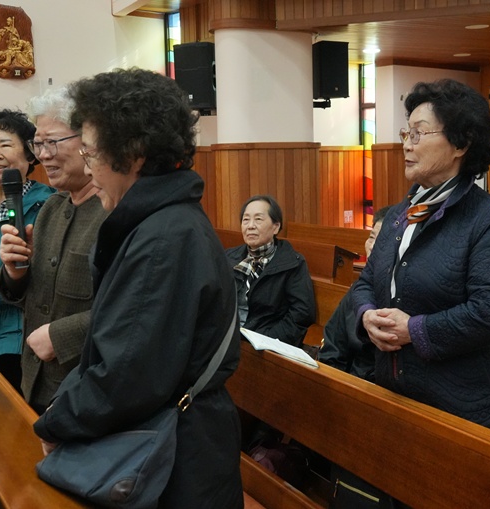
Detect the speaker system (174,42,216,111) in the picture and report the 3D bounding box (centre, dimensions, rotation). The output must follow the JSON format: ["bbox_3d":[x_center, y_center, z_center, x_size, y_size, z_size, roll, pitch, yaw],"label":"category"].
[{"bbox_3d":[-0.435,-1.726,8.000,0.390,0.600,0.370,2,7,26],"label":"speaker system"}]

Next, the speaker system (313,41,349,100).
[{"bbox_3d":[0.823,-1.815,8.150,0.350,0.560,0.340,-6,8,-33],"label":"speaker system"}]

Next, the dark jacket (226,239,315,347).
[{"bbox_3d":[0.097,0.204,3.580,0.390,0.560,0.470,-7,9,-40],"label":"dark jacket"}]

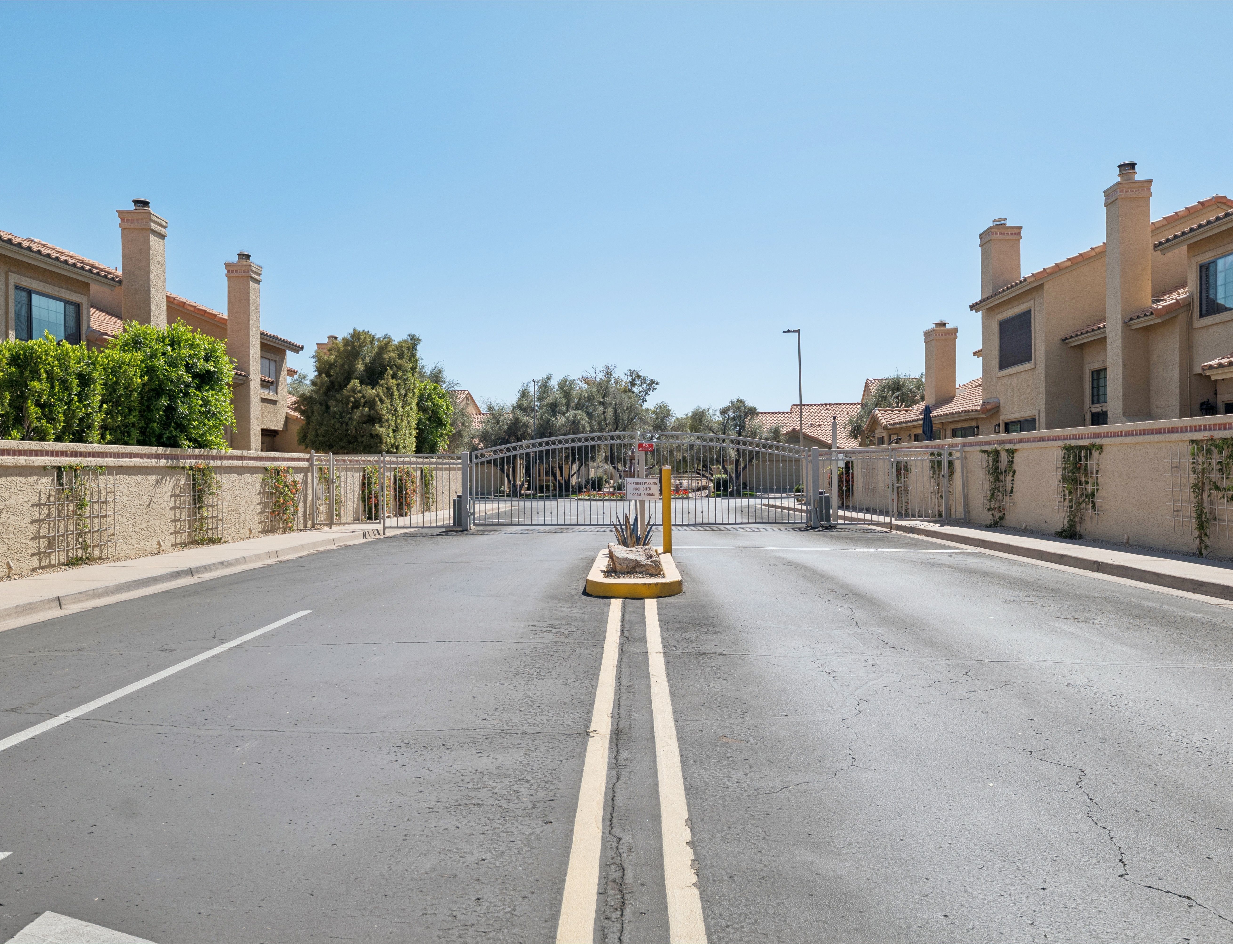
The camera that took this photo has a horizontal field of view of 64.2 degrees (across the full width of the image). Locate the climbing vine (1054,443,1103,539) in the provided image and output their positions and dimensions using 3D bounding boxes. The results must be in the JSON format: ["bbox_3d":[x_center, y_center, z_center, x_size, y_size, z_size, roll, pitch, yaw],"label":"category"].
[{"bbox_3d":[7.594,0.336,16.200,0.220,1.550,1.600,0,0,0],"label":"climbing vine"}]

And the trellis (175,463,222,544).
[{"bbox_3d":[-6.995,0.546,16.450,0.220,1.313,1.620,0,0,1],"label":"trellis"}]

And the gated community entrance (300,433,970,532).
[{"bbox_3d":[0.480,0.245,22.500,15.200,2.270,0.500,0,0,1],"label":"gated community entrance"}]

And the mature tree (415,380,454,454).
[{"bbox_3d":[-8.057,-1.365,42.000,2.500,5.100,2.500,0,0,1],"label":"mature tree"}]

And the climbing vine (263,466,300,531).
[{"bbox_3d":[-6.886,0.555,20.150,0.300,1.380,1.450,0,0,1],"label":"climbing vine"}]

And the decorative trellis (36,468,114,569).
[{"bbox_3d":[-7.169,0.578,13.116,0.140,1.240,1.720,0,0,1],"label":"decorative trellis"}]

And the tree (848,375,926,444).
[{"bbox_3d":[14.422,-2.100,52.000,4.600,6.200,4.400,0,0,1],"label":"tree"}]

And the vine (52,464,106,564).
[{"bbox_3d":[-7.022,0.550,12.800,0.260,1.300,1.150,0,0,1],"label":"vine"}]

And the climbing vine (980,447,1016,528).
[{"bbox_3d":[7.545,0.329,19.500,0.280,1.603,1.350,0,0,0],"label":"climbing vine"}]

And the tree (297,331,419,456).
[{"bbox_3d":[-8.737,-1.750,33.000,3.800,5.876,3.800,0,0,1],"label":"tree"}]

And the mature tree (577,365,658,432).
[{"bbox_3d":[0.064,-2.525,57.000,4.800,7.400,4.600,0,0,1],"label":"mature tree"}]

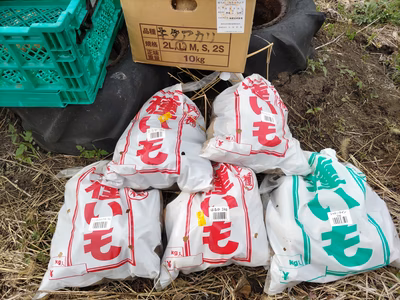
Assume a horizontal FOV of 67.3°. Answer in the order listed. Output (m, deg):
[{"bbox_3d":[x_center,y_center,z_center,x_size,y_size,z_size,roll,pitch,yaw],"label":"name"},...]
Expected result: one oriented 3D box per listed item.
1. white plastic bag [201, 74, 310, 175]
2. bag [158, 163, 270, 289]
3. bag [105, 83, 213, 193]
[{"bbox_3d":[0.150,-0.074,0.810,0.265,0.140,0.275,5,71,-9],"label":"white plastic bag"},{"bbox_3d":[0.035,0.170,0.715,0.250,0.120,0.285,0,68,0],"label":"bag"},{"bbox_3d":[-0.104,-0.035,0.790,0.260,0.130,0.280,5,71,5],"label":"bag"}]

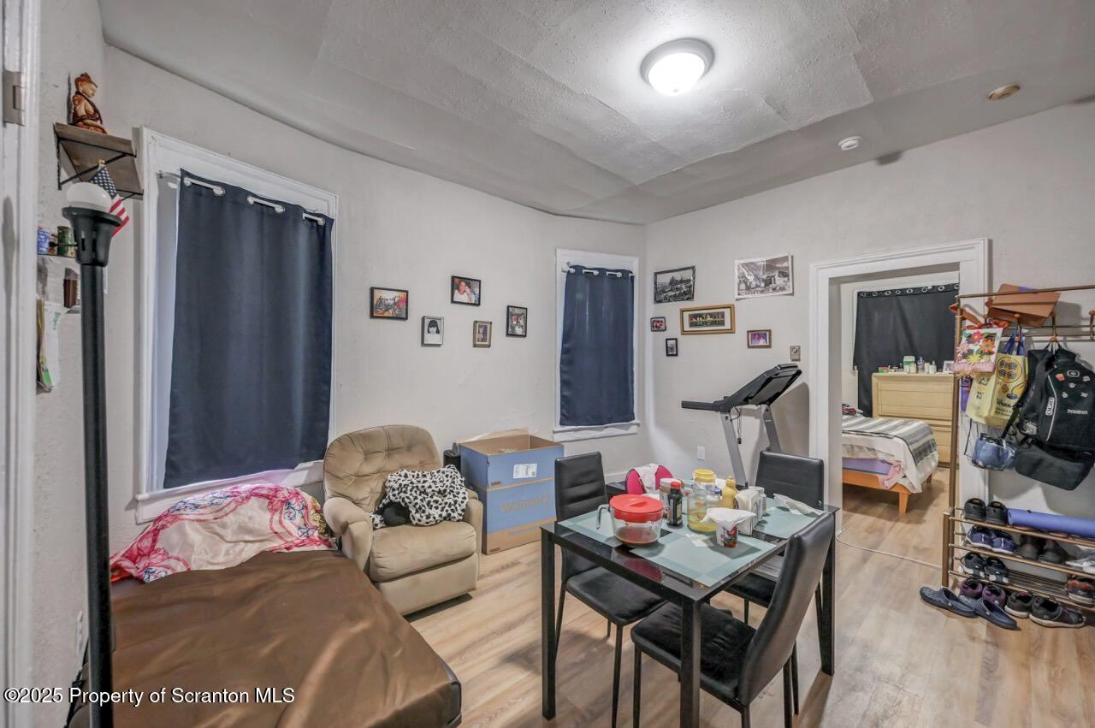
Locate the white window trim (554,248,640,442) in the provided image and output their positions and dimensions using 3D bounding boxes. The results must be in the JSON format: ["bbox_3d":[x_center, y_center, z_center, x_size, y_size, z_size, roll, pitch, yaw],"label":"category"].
[{"bbox_3d":[0.530,-0.189,4.315,0.970,1.870,0.100,0,0,-23],"label":"white window trim"}]

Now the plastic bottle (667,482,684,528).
[{"bbox_3d":[0.508,0.556,1.695,0.061,0.168,0.061,0,0,0],"label":"plastic bottle"}]

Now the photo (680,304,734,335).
[{"bbox_3d":[1.489,-0.407,4.000,0.530,0.262,0.030,0,0,45],"label":"photo"}]

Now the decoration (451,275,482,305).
[{"bbox_3d":[-0.681,-0.606,3.555,0.280,0.222,0.022,0,0,-42],"label":"decoration"}]

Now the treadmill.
[{"bbox_3d":[1.265,0.695,3.455,0.760,1.390,1.620,0,0,-45],"label":"treadmill"}]

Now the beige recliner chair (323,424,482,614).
[{"bbox_3d":[-0.925,0.910,2.711,0.800,0.960,0.870,0,0,-33],"label":"beige recliner chair"}]

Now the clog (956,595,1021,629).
[{"bbox_3d":[2.400,1.330,2.328,0.100,0.100,0.265,0,0,-17],"label":"clog"}]

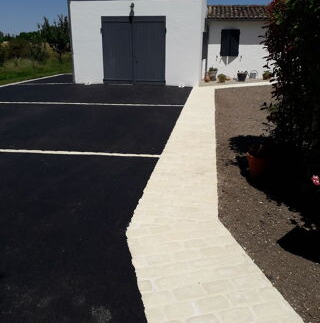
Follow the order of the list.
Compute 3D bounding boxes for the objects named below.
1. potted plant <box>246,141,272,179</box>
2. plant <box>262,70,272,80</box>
[{"bbox_3d":[1.179,-0.021,3.923,0.300,0.400,0.300,3,20,8],"label":"potted plant"},{"bbox_3d":[4.766,-3.807,14.665,0.440,0.400,0.440,3,20,8],"label":"plant"}]

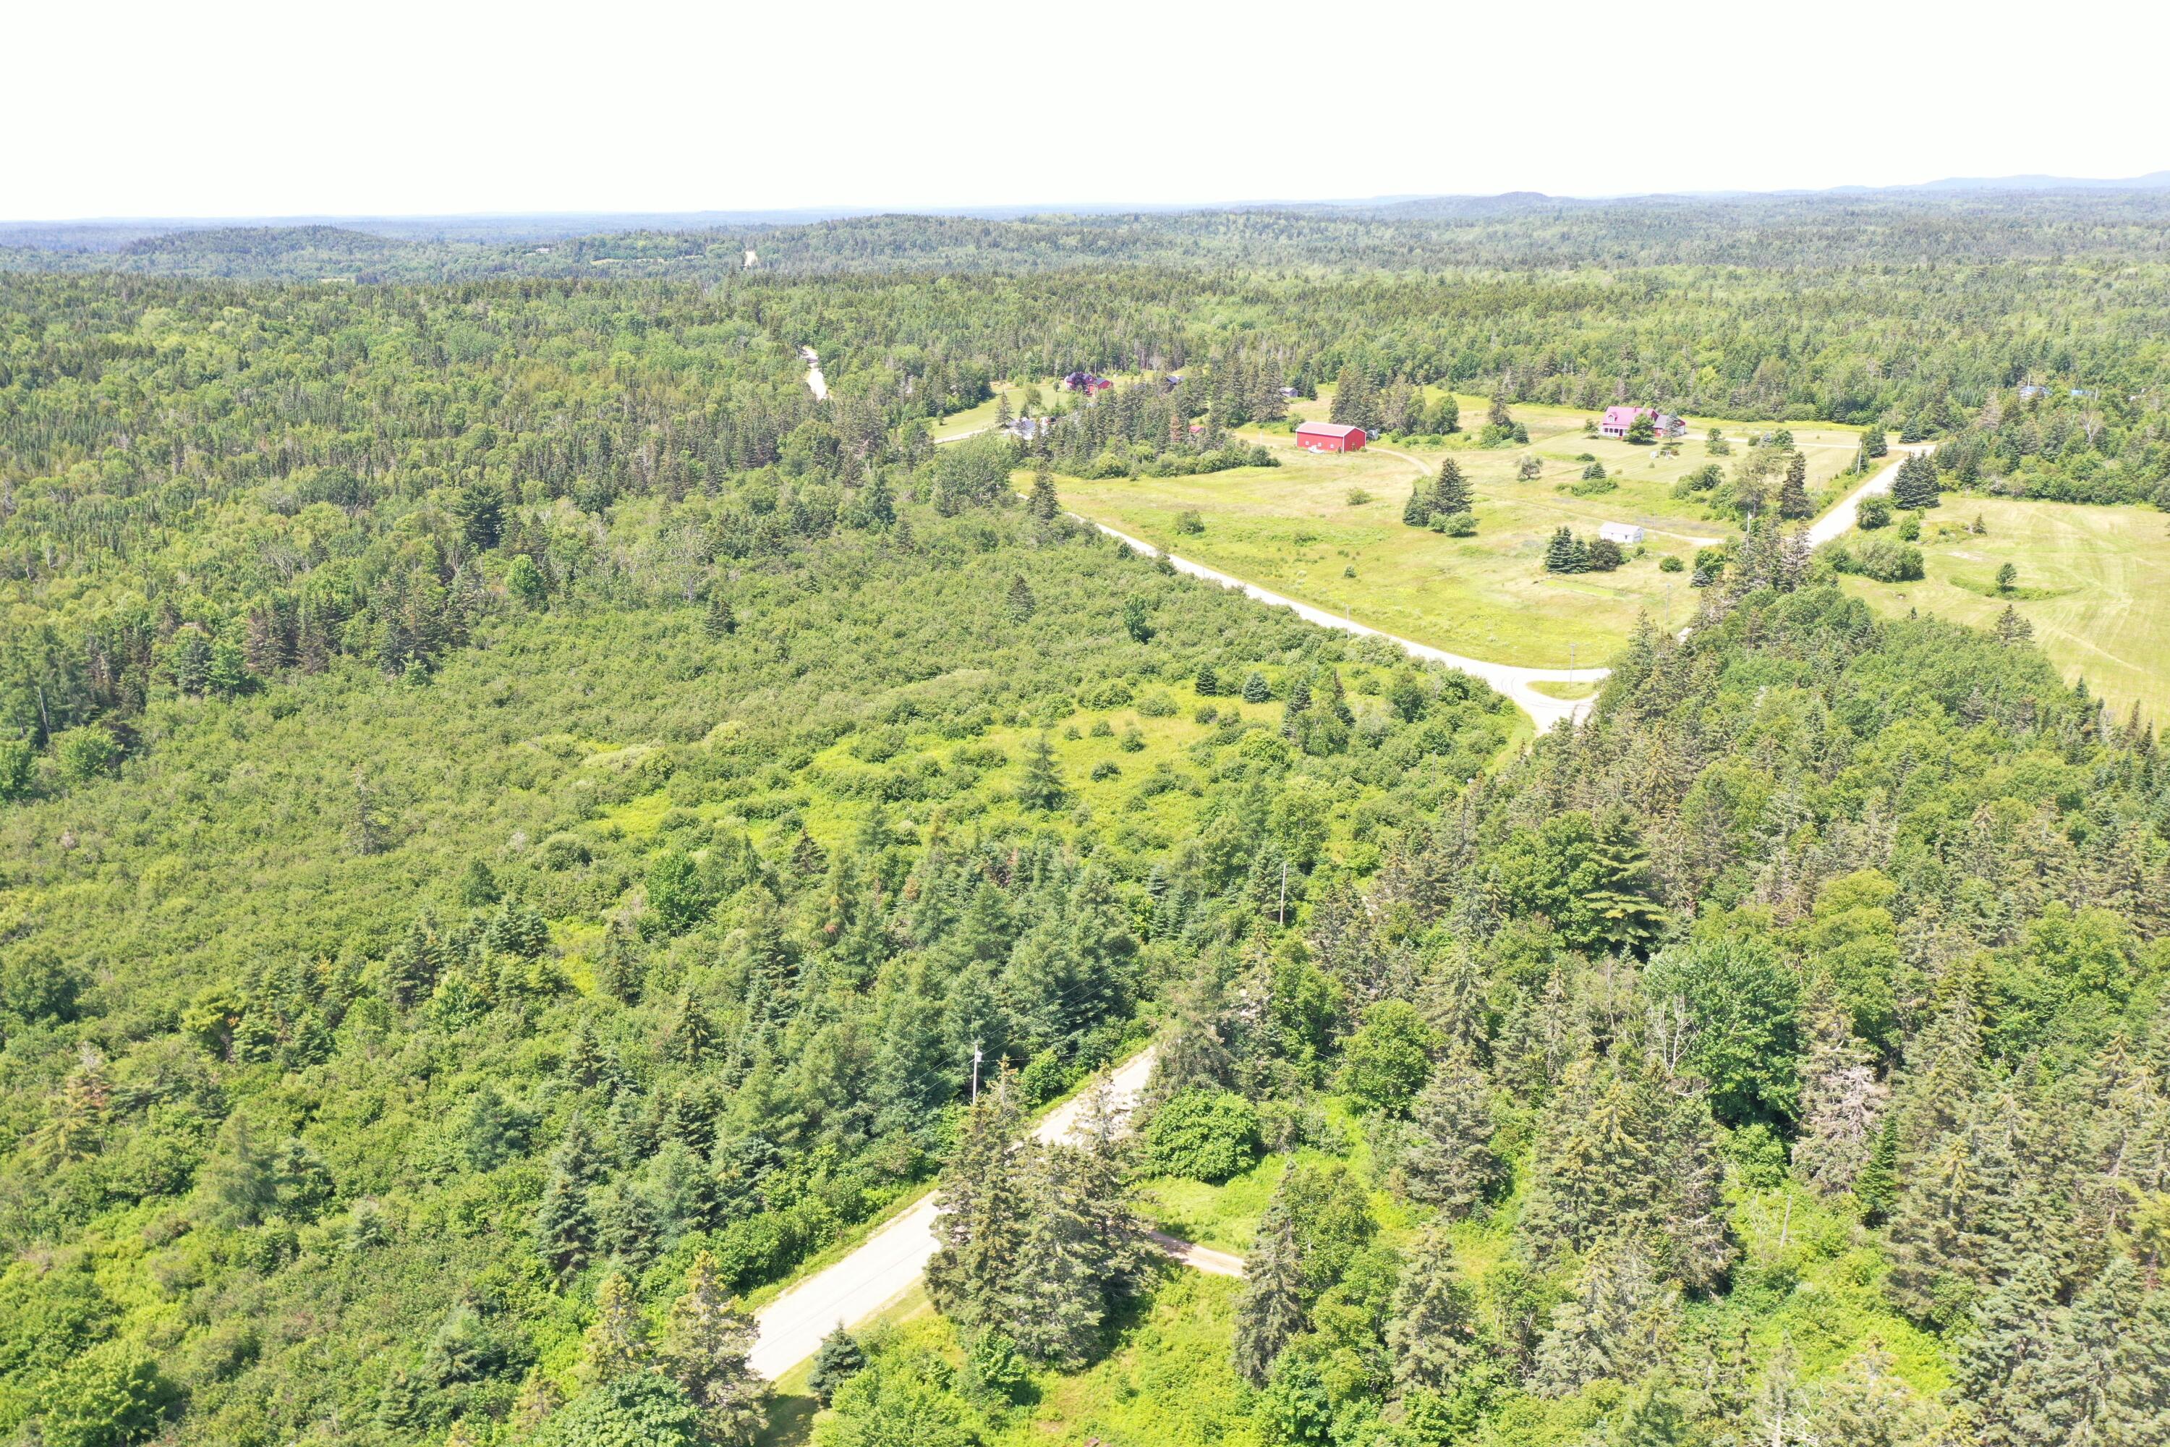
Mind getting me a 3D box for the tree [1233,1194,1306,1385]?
[{"bbox_3d":[12.380,37.430,112.410,4.880,13.730,4.880,-1,17,0],"label":"tree"}]

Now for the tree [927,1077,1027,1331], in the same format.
[{"bbox_3d":[-7.540,33.320,117.230,6.980,19.720,6.980,-2,17,-4],"label":"tree"}]

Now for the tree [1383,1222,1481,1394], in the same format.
[{"bbox_3d":[22.740,38.610,110.400,6.120,13.030,6.120,3,17,13],"label":"tree"}]

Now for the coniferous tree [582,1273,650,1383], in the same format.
[{"bbox_3d":[-31.300,40.450,111.880,4.380,9.280,4.380,-1,17,0],"label":"coniferous tree"}]

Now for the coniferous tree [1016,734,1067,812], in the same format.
[{"bbox_3d":[-5.660,6.330,221.010,6.670,10.470,6.670,-1,17,-2],"label":"coniferous tree"}]

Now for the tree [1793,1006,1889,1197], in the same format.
[{"bbox_3d":[59.960,29.410,132.700,7.050,15.960,7.050,-1,17,0],"label":"tree"}]

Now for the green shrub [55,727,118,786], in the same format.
[{"bbox_3d":[-138.200,4.580,233.640,7.870,7.800,7.870,-1,17,0],"label":"green shrub"}]

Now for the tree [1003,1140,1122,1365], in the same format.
[{"bbox_3d":[-1.510,35.640,115.250,7.960,15.800,7.960,-1,17,0],"label":"tree"}]

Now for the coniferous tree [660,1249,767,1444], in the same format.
[{"bbox_3d":[-23.440,39.470,106.560,6.770,14.520,6.770,-5,18,-14],"label":"coniferous tree"}]

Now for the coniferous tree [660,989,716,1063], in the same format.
[{"bbox_3d":[-35.870,28.330,152.930,5.230,8.890,5.230,-5,18,-14],"label":"coniferous tree"}]

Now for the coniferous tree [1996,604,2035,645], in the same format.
[{"bbox_3d":[145.800,-13.330,263.610,5.400,10.650,5.400,-1,17,0],"label":"coniferous tree"}]

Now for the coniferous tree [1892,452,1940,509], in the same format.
[{"bbox_3d":[212.290,-62.230,431.300,12.580,14.160,12.580,8,19,25],"label":"coniferous tree"}]

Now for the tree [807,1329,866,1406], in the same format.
[{"bbox_3d":[-16.450,42.410,111.770,3.820,5.710,3.820,-4,17,-10],"label":"tree"}]

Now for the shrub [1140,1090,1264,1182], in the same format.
[{"bbox_3d":[9.760,33.500,139.860,9.850,5.790,9.850,1,17,4],"label":"shrub"}]

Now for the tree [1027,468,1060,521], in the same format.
[{"bbox_3d":[-10.590,-57.850,427.240,8.610,13.920,8.610,-1,17,0],"label":"tree"}]

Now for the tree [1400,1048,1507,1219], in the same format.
[{"bbox_3d":[28.950,31.310,132.040,7.980,13.450,7.980,-1,17,0],"label":"tree"}]

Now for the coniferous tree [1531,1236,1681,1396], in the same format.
[{"bbox_3d":[33.940,38.850,109.870,9.750,12.680,9.750,6,18,19],"label":"coniferous tree"}]

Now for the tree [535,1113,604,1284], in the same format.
[{"bbox_3d":[-38.330,34.640,123.920,4.710,13.440,4.710,-1,17,0],"label":"tree"}]

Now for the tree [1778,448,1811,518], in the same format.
[{"bbox_3d":[155.090,-51.960,367.830,6.870,15.020,6.870,-1,17,0],"label":"tree"}]

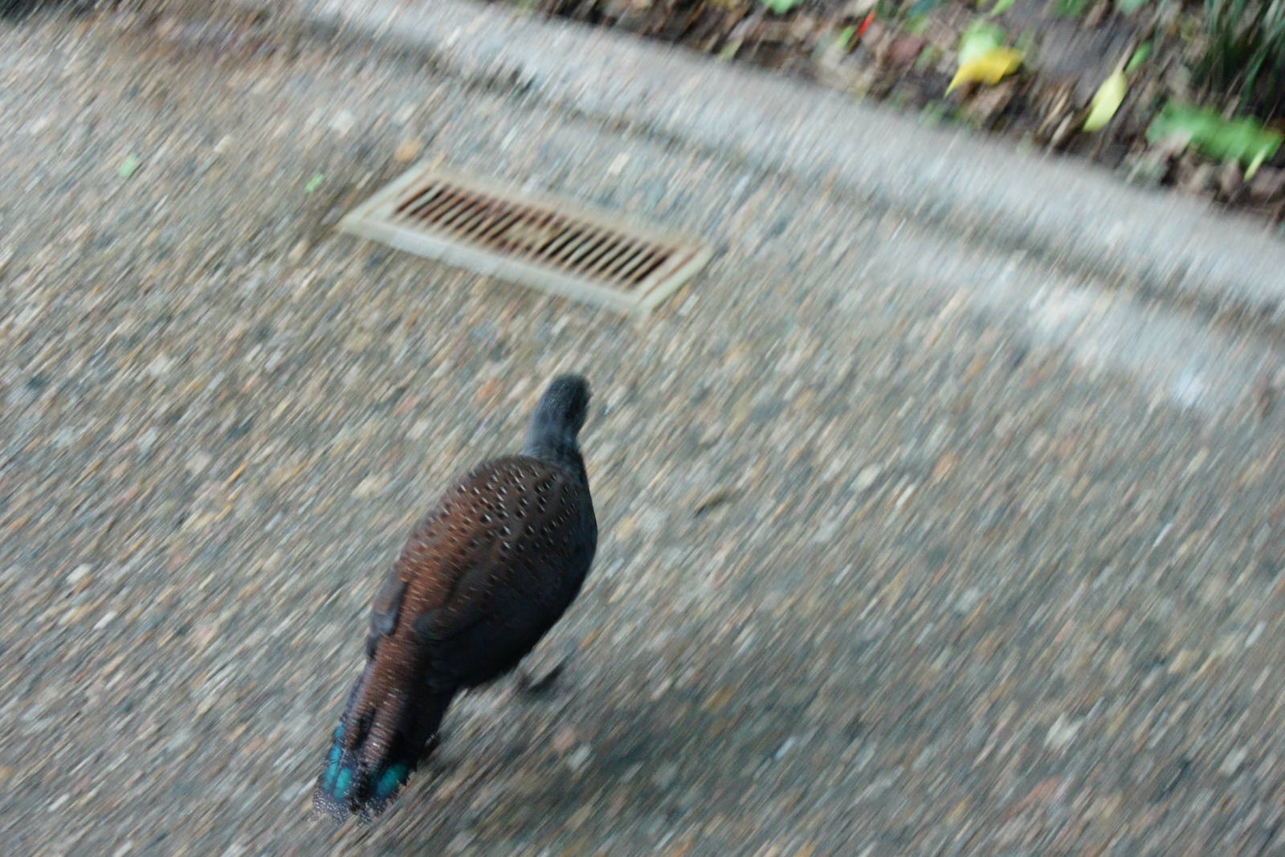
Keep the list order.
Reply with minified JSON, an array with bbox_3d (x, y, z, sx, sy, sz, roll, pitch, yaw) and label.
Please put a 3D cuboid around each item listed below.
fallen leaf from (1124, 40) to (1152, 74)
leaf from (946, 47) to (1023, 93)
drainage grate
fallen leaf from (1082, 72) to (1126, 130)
[{"bbox_3d":[0.627,-0.469,3.699,0.022,0.020,0.075,17,33,19],"label":"fallen leaf"},{"bbox_3d":[0.425,-0.444,3.631,0.055,0.030,0.115,27,38,32],"label":"leaf"},{"bbox_3d":[-0.132,-0.212,3.346,0.382,0.020,0.182,17,34,20],"label":"drainage grate"},{"bbox_3d":[0.566,-0.400,3.578,0.035,0.025,0.145,15,33,16],"label":"fallen leaf"}]

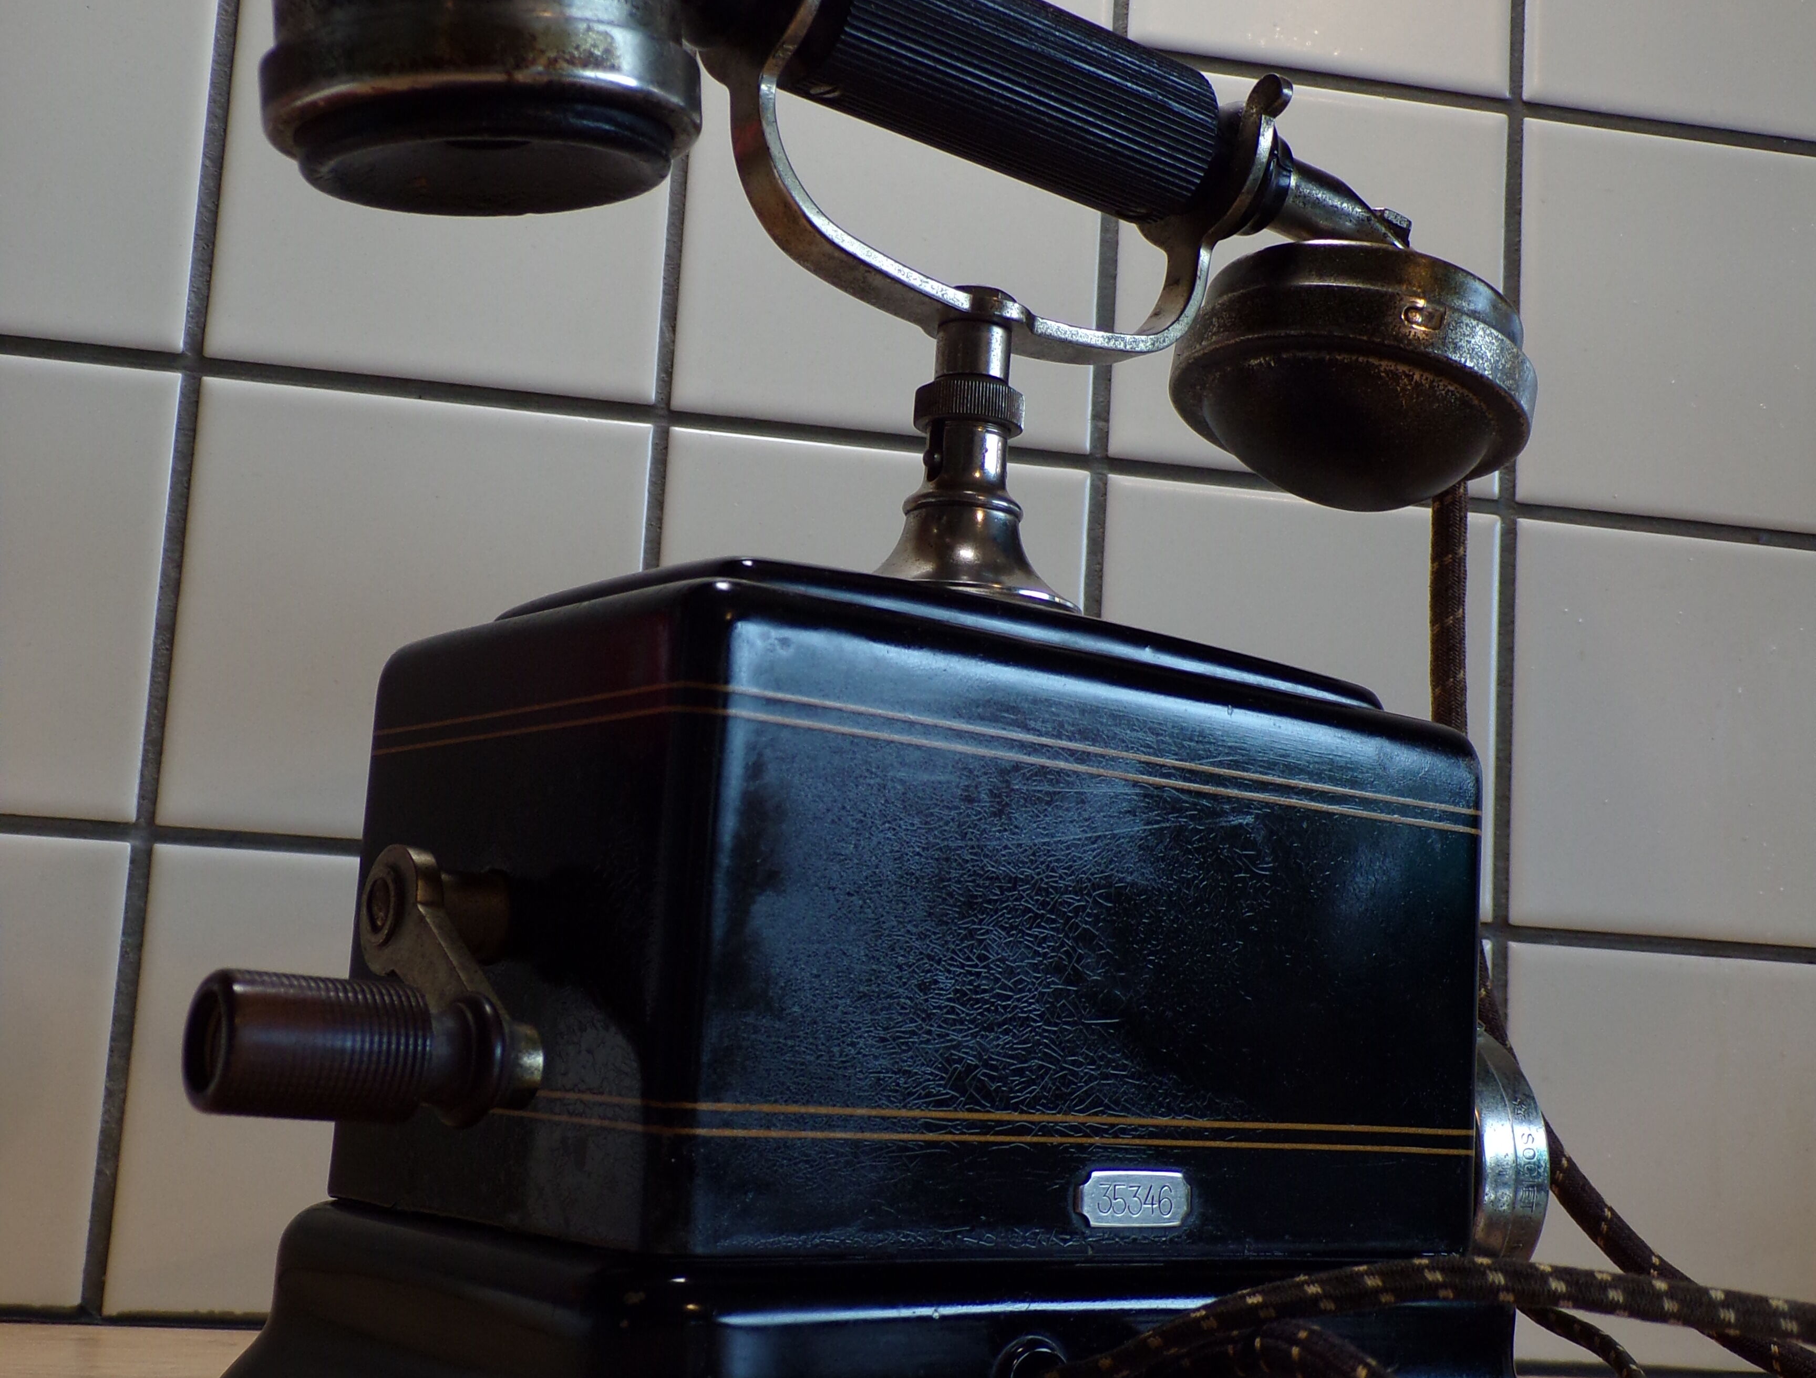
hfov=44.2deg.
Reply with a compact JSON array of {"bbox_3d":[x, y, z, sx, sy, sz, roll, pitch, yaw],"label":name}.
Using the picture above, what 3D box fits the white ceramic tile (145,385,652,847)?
[{"bbox_3d":[-0.112,-0.015,0.507,0.101,0.101,0.007,5,-9,-10],"label":"white ceramic tile"}]

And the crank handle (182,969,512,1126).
[{"bbox_3d":[-0.068,0.046,0.280,0.039,0.017,0.017,10,-11,-37],"label":"crank handle"}]

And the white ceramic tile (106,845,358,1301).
[{"bbox_3d":[-0.118,0.089,0.492,0.101,0.101,0.007,5,-9,-10],"label":"white ceramic tile"}]

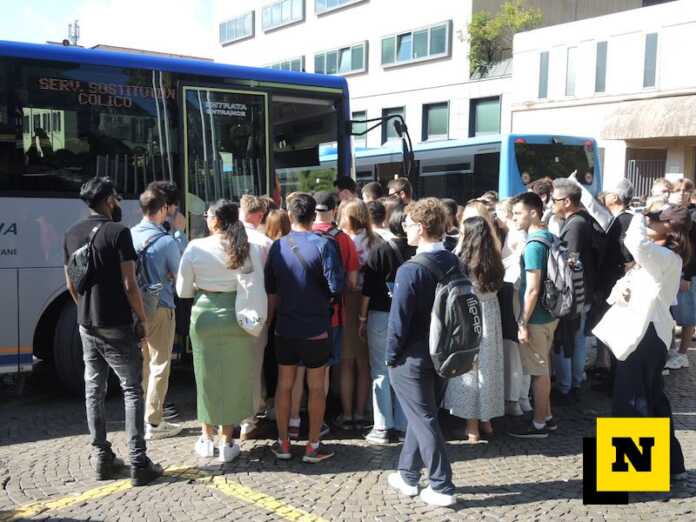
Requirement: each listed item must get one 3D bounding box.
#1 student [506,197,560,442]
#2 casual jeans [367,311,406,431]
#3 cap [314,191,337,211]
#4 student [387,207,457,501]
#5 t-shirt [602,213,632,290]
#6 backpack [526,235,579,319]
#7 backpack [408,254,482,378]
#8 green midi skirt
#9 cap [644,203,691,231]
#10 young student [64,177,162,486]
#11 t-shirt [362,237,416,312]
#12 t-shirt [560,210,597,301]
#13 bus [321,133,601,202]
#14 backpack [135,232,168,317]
[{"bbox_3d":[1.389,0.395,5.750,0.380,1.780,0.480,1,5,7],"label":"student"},{"bbox_3d":[0.296,0.767,5.450,0.390,0.930,0.310,-2,6,-34],"label":"casual jeans"},{"bbox_3d":[-0.170,-0.463,5.900,0.190,0.160,0.260,2,6,12],"label":"cap"},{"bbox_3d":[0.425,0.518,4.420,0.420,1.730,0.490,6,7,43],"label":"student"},{"bbox_3d":[2.231,-0.078,6.300,0.270,0.660,0.460,2,6,12],"label":"t-shirt"},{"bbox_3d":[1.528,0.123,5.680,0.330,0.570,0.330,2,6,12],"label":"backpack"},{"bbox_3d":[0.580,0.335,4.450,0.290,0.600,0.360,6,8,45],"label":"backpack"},{"bbox_3d":[-0.834,0.642,5.080,0.440,0.880,0.370,0,5,-7],"label":"green midi skirt"},{"bbox_3d":[1.966,-0.274,4.700,0.270,0.150,0.180,1,5,6],"label":"cap"},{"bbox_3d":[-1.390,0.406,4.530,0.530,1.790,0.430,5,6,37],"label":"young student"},{"bbox_3d":[0.315,0.095,5.400,0.430,0.550,0.270,-2,6,-30],"label":"t-shirt"},{"bbox_3d":[1.907,-0.045,6.320,0.310,0.710,0.460,3,6,25],"label":"t-shirt"},{"bbox_3d":[-0.180,-0.830,17.100,2.550,3.100,12.000,-3,7,-36],"label":"bus"},{"bbox_3d":[-1.375,0.094,5.320,0.290,0.530,0.180,5,7,40],"label":"backpack"}]

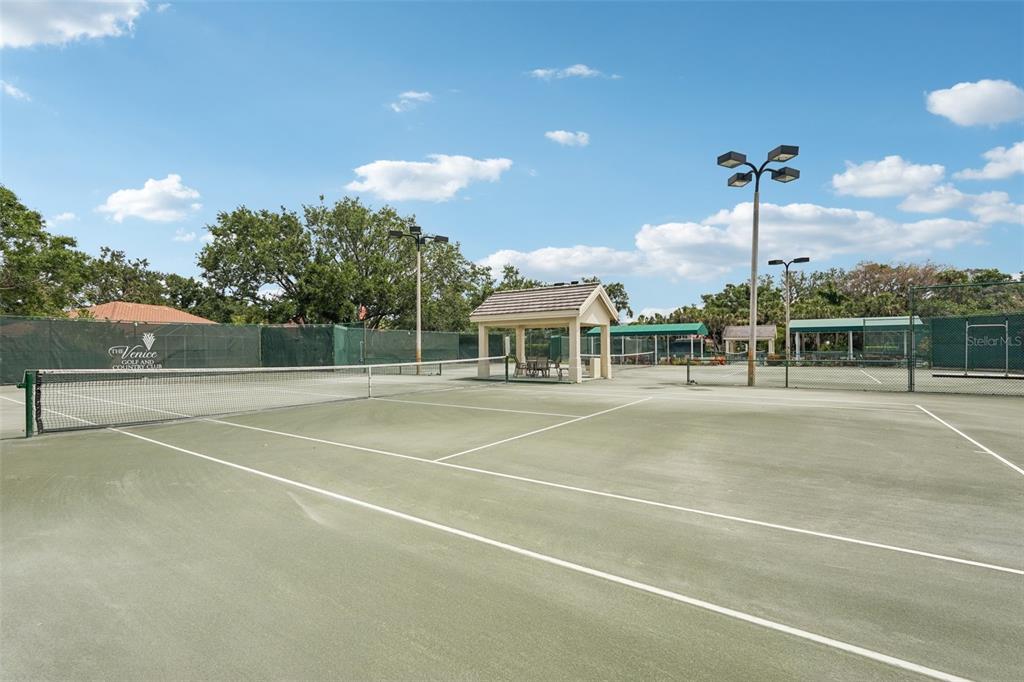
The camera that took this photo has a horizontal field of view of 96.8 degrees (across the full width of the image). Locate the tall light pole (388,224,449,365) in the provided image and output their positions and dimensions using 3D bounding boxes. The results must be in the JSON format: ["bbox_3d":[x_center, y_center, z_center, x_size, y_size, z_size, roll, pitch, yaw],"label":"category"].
[{"bbox_3d":[-4.903,-1.962,24.089,2.100,7.450,2.700,-1,-1,35],"label":"tall light pole"}]

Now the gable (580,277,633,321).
[{"bbox_3d":[3.395,-1.608,18.531,0.500,1.450,3.600,-1,-1,35],"label":"gable"}]

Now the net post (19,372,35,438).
[{"bbox_3d":[-7.521,0.987,7.032,0.110,1.050,0.180,-1,-1,35],"label":"net post"}]

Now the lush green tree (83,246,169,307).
[{"bbox_3d":[-38.425,-3.128,44.985,8.000,11.000,8.000,0,-1,-41],"label":"lush green tree"}]

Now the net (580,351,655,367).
[{"bbox_3d":[6.525,1.235,27.396,0.120,1.040,12.700,-1,-1,35],"label":"net"}]

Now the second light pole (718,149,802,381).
[{"bbox_3d":[8.308,-2.192,15.137,2.100,7.450,2.700,-1,-1,35],"label":"second light pole"}]

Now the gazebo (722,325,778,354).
[{"bbox_3d":[27.312,0.136,52.232,5.000,3.750,3.550,-1,-1,35],"label":"gazebo"}]

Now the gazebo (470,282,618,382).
[{"bbox_3d":[1.394,-0.319,19.909,5.350,3.950,3.650,-1,-1,35],"label":"gazebo"}]

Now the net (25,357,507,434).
[{"bbox_3d":[-3.859,1.046,12.341,0.120,1.040,12.700,-1,-1,35],"label":"net"}]

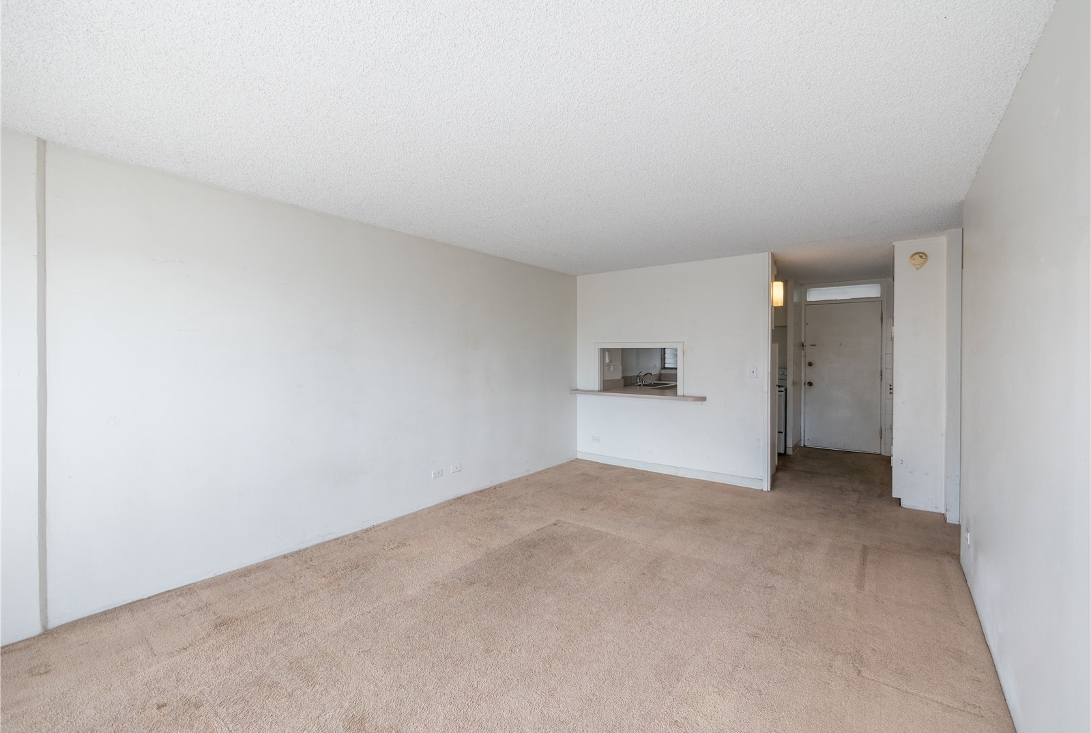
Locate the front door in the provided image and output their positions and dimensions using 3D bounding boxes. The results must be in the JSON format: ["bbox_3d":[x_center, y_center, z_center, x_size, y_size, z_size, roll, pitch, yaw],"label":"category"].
[{"bbox_3d":[4.300,0.148,6.402,0.916,2.125,0.050,0,1,38],"label":"front door"}]

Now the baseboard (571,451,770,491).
[{"bbox_3d":[1.303,1.188,5.140,2.249,0.104,0.020,0,1,38],"label":"baseboard"}]

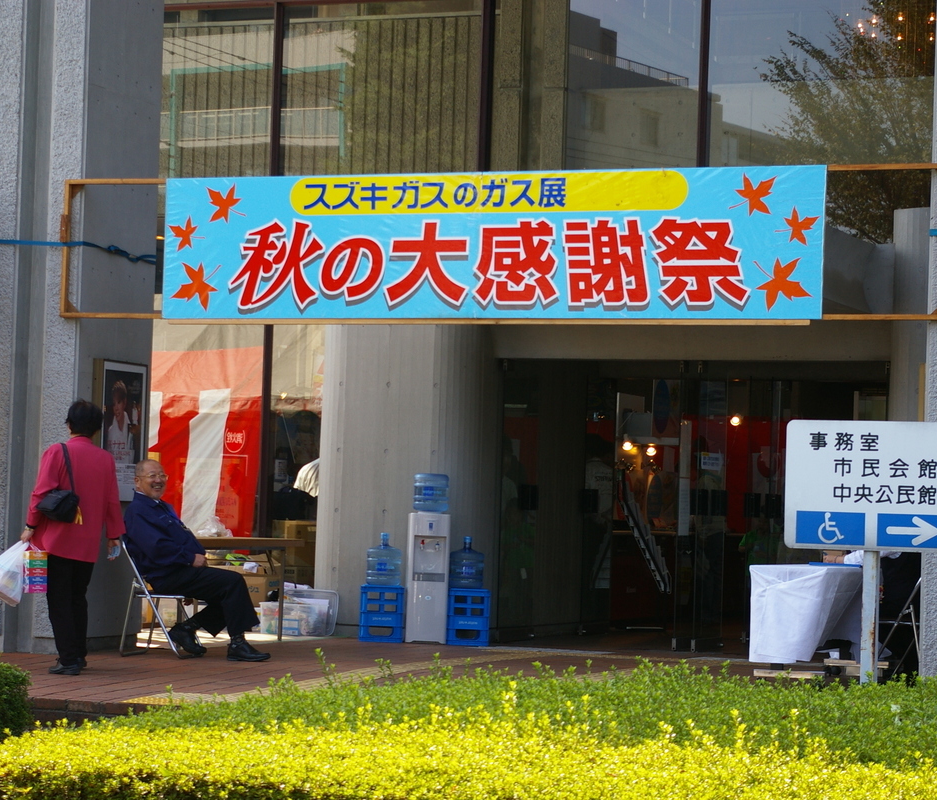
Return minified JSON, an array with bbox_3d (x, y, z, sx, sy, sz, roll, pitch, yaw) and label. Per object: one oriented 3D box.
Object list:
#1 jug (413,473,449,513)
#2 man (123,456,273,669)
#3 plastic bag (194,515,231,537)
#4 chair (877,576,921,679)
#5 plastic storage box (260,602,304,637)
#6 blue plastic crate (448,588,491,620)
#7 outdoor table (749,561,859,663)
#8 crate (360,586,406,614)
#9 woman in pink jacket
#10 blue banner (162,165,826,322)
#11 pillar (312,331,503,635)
[{"bbox_3d":[-0.282,0.721,20.622,0.265,0.350,0.265,2,-3,0],"label":"jug"},{"bbox_3d":[-1.737,1.020,17.579,0.880,1.260,0.550,1,-3,20],"label":"man"},{"bbox_3d":[-1.872,0.929,20.100,0.280,0.165,0.220,2,-2,0],"label":"plastic bag"},{"bbox_3d":[2.713,1.388,17.000,0.480,0.770,0.450,1,-2,24],"label":"chair"},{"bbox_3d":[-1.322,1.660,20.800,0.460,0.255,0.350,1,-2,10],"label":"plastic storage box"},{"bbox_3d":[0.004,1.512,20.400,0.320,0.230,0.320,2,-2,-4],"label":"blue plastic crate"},{"bbox_3d":[2.246,1.401,17.201,0.480,0.700,1.800,1,-3,21],"label":"outdoor table"},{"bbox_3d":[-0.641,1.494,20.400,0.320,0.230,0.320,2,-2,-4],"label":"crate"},{"bbox_3d":[-2.301,0.798,15.950,0.520,1.570,0.350,3,-2,-27],"label":"woman in pink jacket"},{"bbox_3d":[0.069,-0.927,16.479,4.232,0.890,0.050,1,-3,21],"label":"blue banner"},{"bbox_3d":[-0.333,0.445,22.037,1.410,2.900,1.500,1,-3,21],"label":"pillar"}]

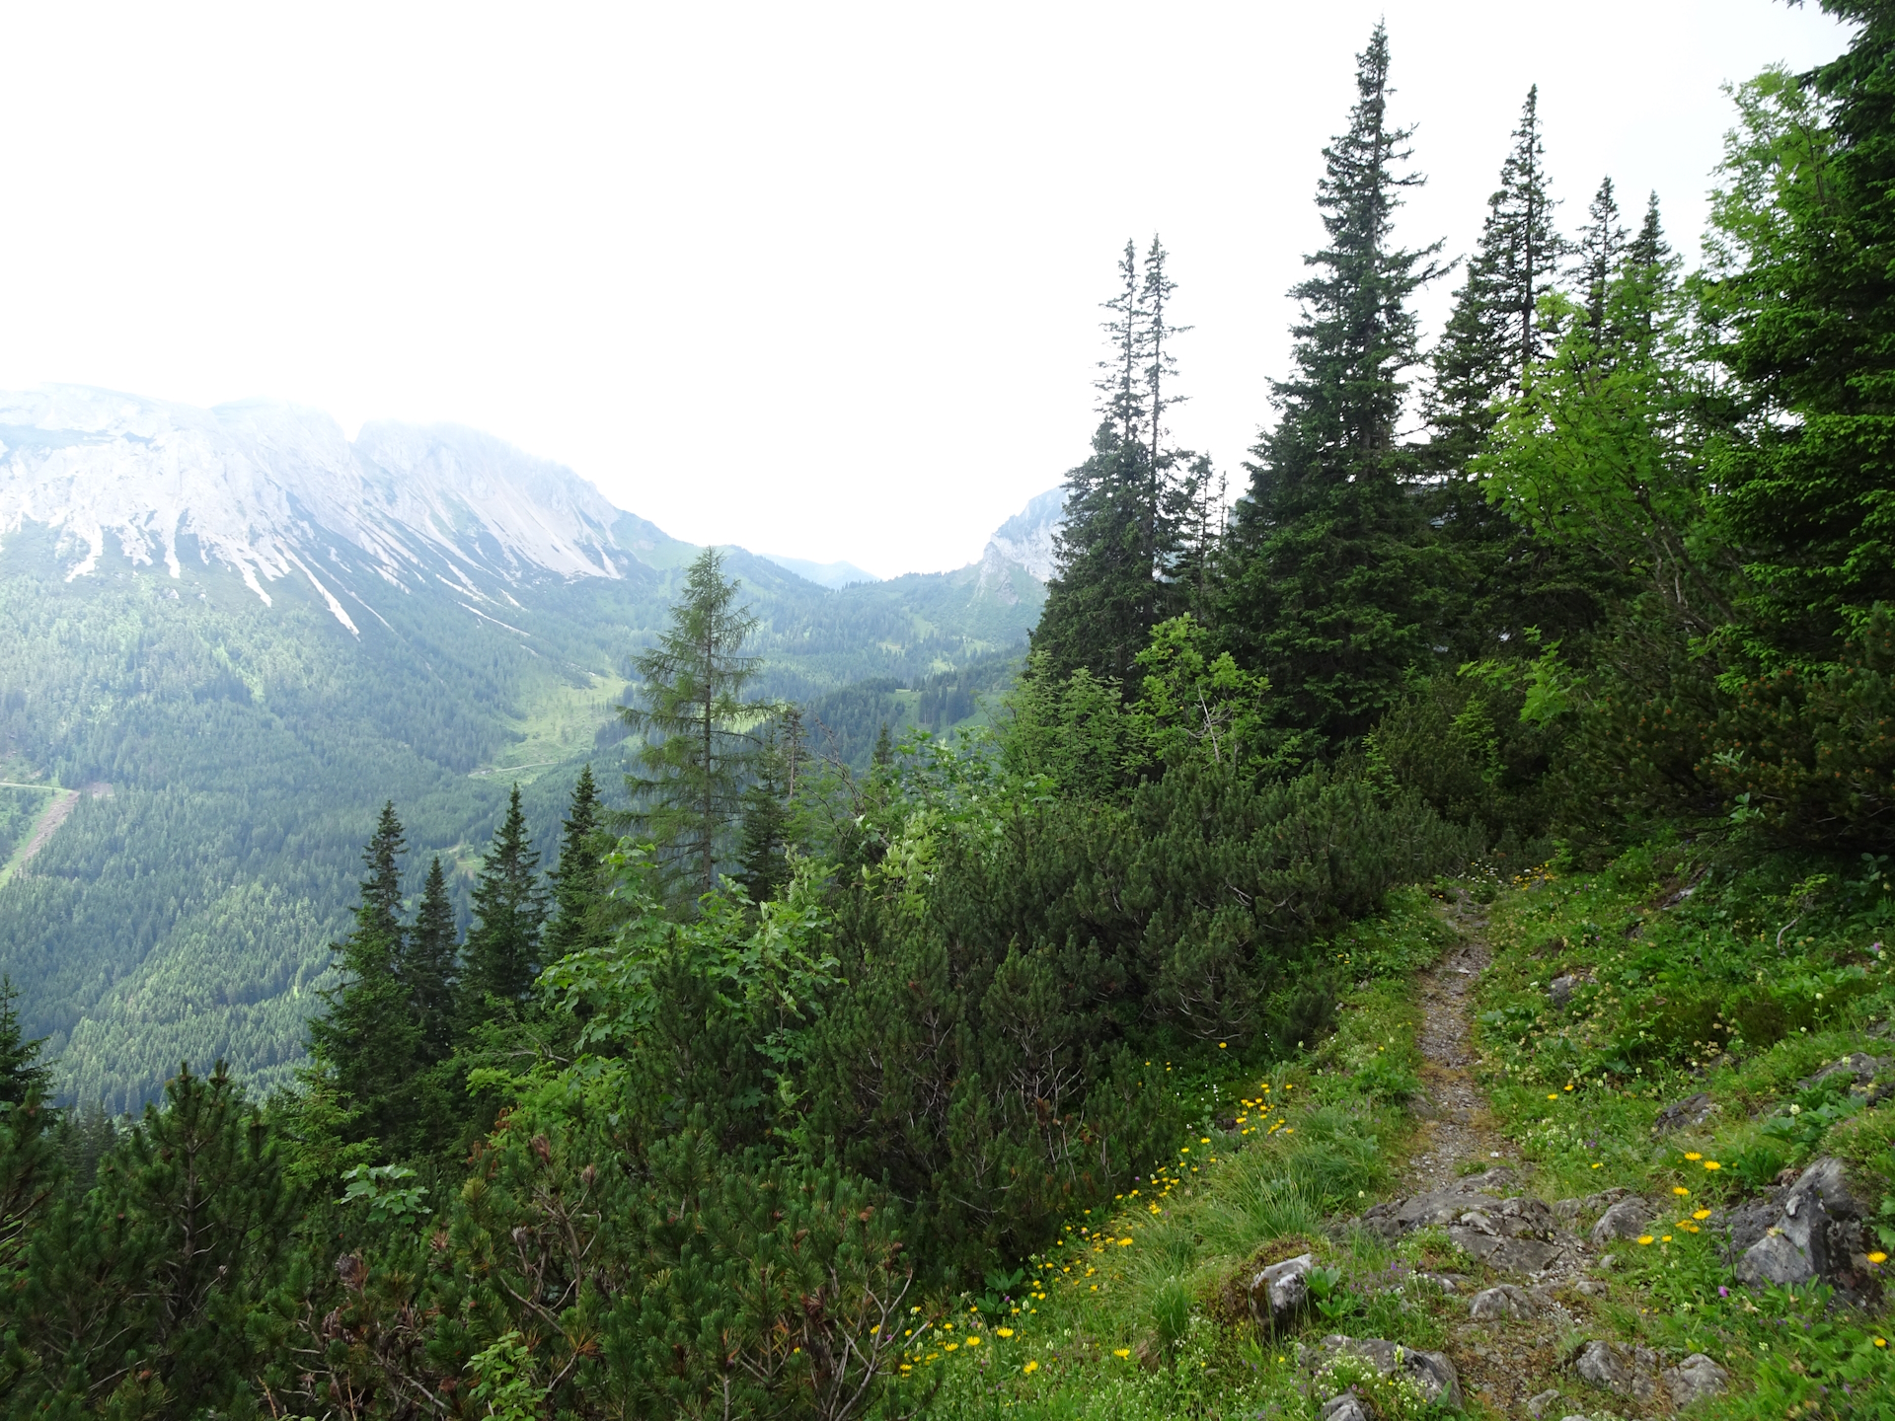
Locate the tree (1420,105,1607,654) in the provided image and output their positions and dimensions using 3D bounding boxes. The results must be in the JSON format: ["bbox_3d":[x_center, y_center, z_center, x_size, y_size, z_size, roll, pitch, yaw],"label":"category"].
[{"bbox_3d":[10.016,-5.585,23.000,3.600,10.800,3.600,2,4,23],"label":"tree"}]

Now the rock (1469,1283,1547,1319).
[{"bbox_3d":[1.300,1.355,3.045,0.170,0.075,0.110,2,4,24],"label":"rock"}]

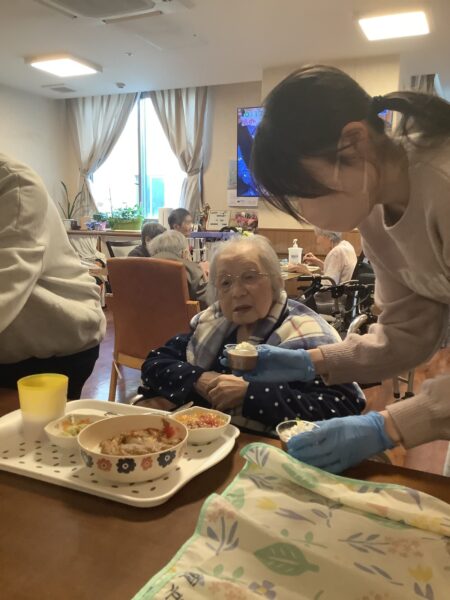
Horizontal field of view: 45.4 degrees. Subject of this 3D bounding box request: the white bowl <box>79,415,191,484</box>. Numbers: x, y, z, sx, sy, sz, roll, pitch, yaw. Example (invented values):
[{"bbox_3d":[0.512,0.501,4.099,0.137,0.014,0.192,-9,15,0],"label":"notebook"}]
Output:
[{"bbox_3d":[-0.129,0.214,0.765,0.152,0.050,0.152,1,8,0],"label":"white bowl"}]

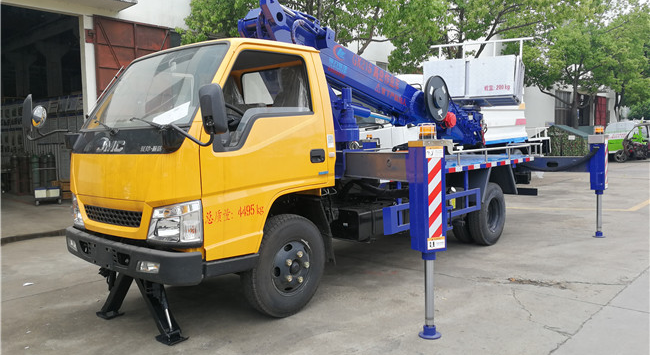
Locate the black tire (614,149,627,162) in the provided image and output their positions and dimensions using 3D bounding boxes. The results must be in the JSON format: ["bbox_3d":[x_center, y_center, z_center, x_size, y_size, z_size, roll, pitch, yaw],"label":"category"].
[{"bbox_3d":[15.653,-1.121,26.800,0.640,0.640,0.190,0,4,20],"label":"black tire"}]

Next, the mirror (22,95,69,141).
[{"bbox_3d":[-2.322,-0.499,4.151,0.340,0.370,0.260,2,5,41],"label":"mirror"}]

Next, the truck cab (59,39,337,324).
[{"bbox_3d":[-1.067,-0.034,4.001,1.740,2.040,1.550,2,5,41],"label":"truck cab"}]

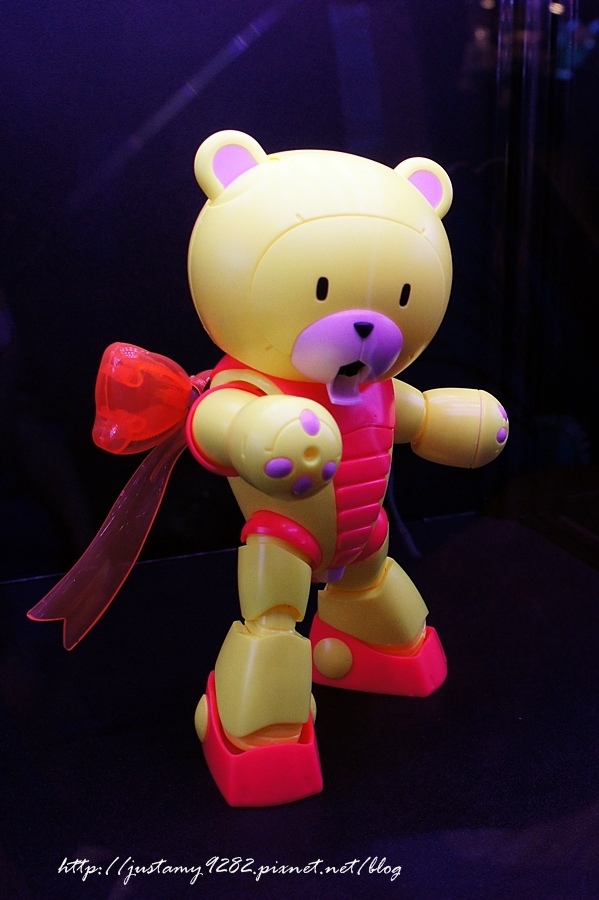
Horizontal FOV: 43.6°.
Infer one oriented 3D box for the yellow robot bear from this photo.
[{"bbox_3d":[0.008,0.002,0.160,0.070,0.130,0.059,-16,21,-40],"label":"yellow robot bear"}]

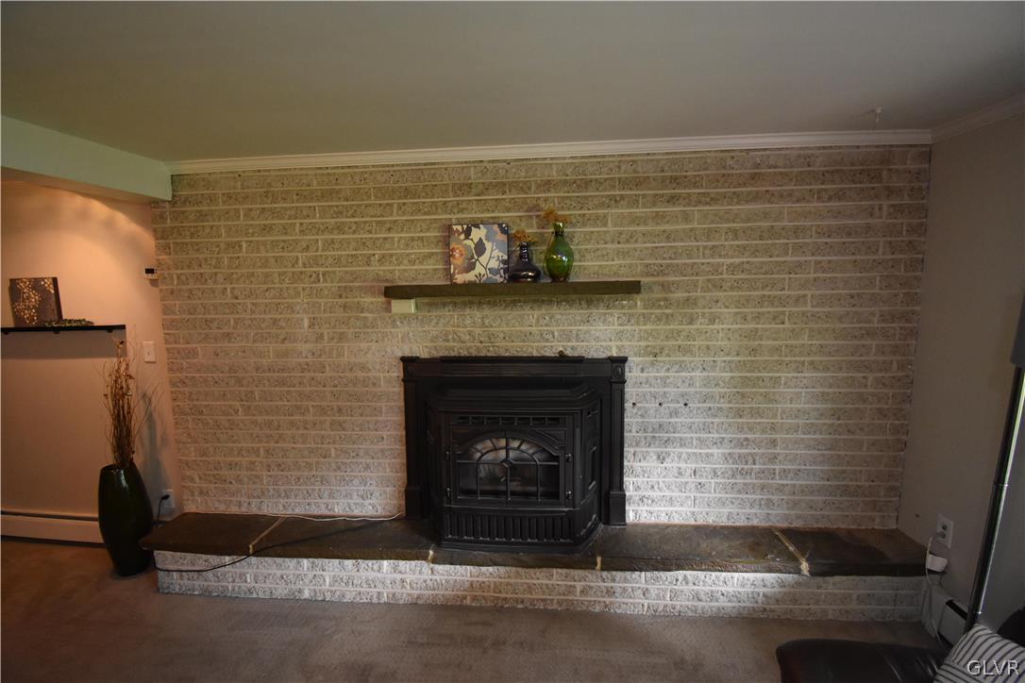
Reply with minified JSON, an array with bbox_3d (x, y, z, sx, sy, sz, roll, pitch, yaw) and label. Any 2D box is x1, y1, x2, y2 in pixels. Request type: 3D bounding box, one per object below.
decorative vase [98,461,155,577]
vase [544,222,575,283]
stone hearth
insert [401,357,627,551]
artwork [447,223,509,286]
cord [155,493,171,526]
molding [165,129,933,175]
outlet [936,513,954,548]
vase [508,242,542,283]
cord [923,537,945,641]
[{"bbox_3d":[-2.138,0.981,2.368,0.219,0.615,0.219,0,7,5],"label":"decorative vase"},{"bbox_3d":[0.222,-0.414,2.005,0.135,0.275,0.135,0,7,5],"label":"vase"},{"bbox_3d":[0.026,1.126,2.154,3.795,0.304,0.297,0,7,5],"label":"stone hearth"},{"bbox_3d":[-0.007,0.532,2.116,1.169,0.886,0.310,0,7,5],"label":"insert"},{"bbox_3d":[-0.161,-0.422,2.070,0.285,0.288,0.040,0,7,5],"label":"artwork"},{"bbox_3d":[-2.087,1.008,2.550,0.097,0.211,0.048,0,7,5],"label":"cord"},{"bbox_3d":[0.067,-0.900,2.036,3.665,0.045,0.045,0,7,5],"label":"molding"},{"bbox_3d":[1.900,0.837,1.885,0.013,0.118,0.071,0,7,5],"label":"outlet"},{"bbox_3d":[0.059,-0.372,2.023,0.157,0.192,0.157,0,7,5],"label":"vase"},{"bbox_3d":[1.858,1.062,1.870,0.075,0.425,0.123,0,7,5],"label":"cord"}]

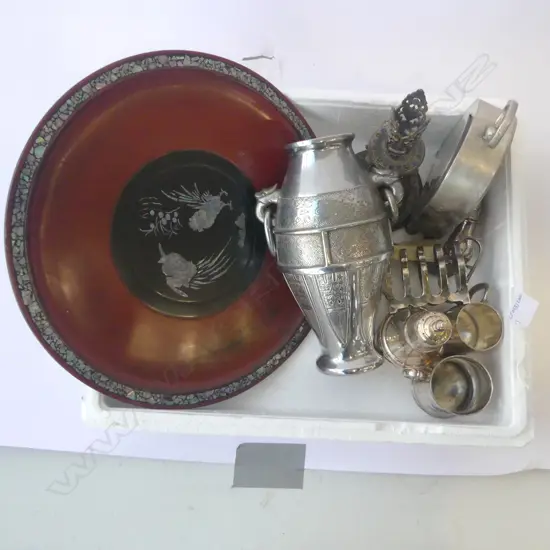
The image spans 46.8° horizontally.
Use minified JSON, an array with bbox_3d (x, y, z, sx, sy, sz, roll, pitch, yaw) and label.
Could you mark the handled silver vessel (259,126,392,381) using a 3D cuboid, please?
[{"bbox_3d":[0.065,-0.020,0.676,0.148,0.121,0.241,-9,101,0],"label":"handled silver vessel"}]

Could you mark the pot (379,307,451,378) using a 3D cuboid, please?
[{"bbox_3d":[0.153,0.061,0.655,0.069,0.104,0.069,0,78,-3],"label":"pot"}]

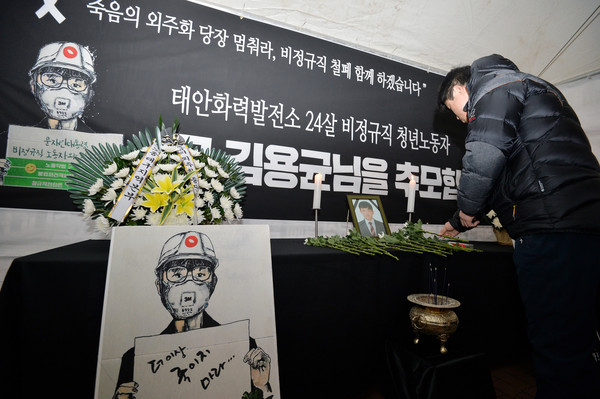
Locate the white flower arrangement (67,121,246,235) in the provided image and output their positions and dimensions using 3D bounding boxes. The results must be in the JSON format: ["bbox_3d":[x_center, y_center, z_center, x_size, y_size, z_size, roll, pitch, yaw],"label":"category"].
[{"bbox_3d":[-0.650,-0.090,1.270,0.760,0.600,0.420,4,-4,-22],"label":"white flower arrangement"}]

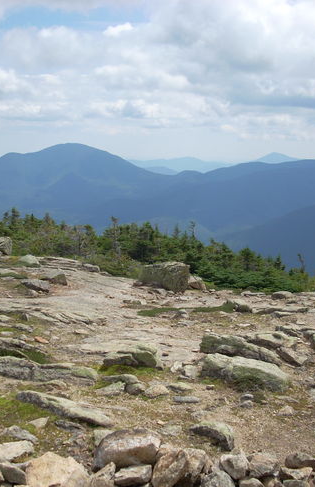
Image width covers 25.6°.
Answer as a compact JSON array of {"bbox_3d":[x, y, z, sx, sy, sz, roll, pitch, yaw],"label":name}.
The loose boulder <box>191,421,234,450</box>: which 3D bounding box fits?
[{"bbox_3d":[0.373,1.301,4.707,0.306,0.160,0.214,3,8,20],"label":"loose boulder"}]

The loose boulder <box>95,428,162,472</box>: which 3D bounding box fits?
[{"bbox_3d":[-0.182,1.248,4.215,0.407,0.196,0.285,-2,8,-12],"label":"loose boulder"}]

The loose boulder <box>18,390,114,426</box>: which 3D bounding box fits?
[{"bbox_3d":[-0.708,1.234,5.211,0.834,0.157,0.275,4,9,28],"label":"loose boulder"}]

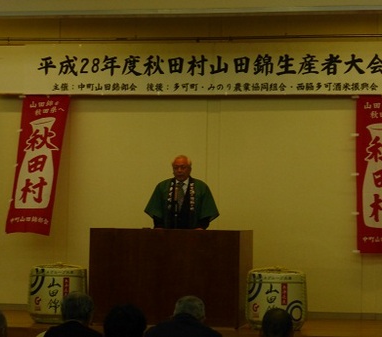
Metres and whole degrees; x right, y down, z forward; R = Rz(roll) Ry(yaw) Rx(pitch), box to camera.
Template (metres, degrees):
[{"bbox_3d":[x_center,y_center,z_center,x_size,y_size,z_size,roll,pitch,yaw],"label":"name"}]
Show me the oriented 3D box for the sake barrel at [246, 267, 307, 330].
[{"bbox_3d":[0.865,1.311,13.998,0.609,0.606,0.609,0,-3,11],"label":"sake barrel"}]

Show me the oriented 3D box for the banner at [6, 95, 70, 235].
[{"bbox_3d":[-1.764,-0.034,15.977,0.553,1.668,0.039,3,-14,13],"label":"banner"}]

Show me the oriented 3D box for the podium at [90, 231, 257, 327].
[{"bbox_3d":[-0.200,1.129,14.475,1.529,0.979,0.854,0,-3,11],"label":"podium"}]

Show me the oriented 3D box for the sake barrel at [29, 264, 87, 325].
[{"bbox_3d":[-1.388,1.307,14.624,0.622,0.601,0.622,1,-3,2],"label":"sake barrel"}]

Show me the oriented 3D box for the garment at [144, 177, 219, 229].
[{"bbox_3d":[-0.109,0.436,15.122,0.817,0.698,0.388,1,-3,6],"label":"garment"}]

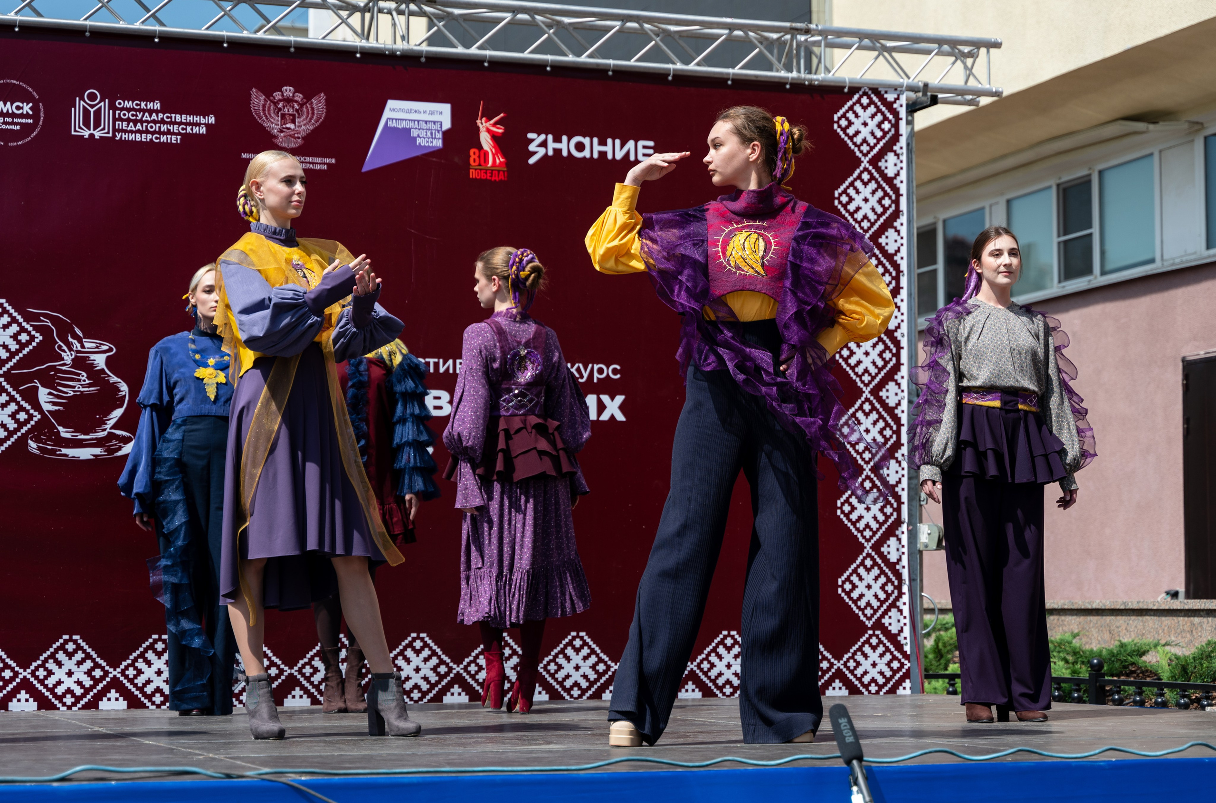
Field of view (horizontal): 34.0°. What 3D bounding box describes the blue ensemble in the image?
[{"bbox_3d":[-1.604,0.336,7.848,0.580,1.770,0.360,3,-7,-25],"label":"blue ensemble"}]

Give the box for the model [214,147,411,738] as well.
[{"bbox_3d":[-0.892,0.115,6.100,0.560,1.804,0.480,6,-8,-41],"label":"model"}]

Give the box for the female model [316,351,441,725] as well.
[{"bbox_3d":[-0.981,0.467,7.833,0.600,1.499,0.400,1,-6,-9],"label":"female model"}]

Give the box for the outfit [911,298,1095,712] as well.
[{"bbox_3d":[1.386,0.346,6.985,0.620,1.466,0.380,0,-6,-3],"label":"outfit"}]

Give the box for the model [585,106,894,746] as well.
[{"bbox_3d":[0.366,0.090,5.494,0.800,1.686,0.480,-1,-7,13],"label":"model"}]

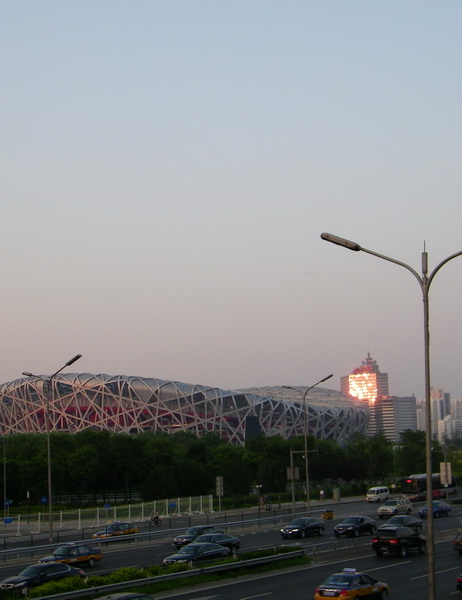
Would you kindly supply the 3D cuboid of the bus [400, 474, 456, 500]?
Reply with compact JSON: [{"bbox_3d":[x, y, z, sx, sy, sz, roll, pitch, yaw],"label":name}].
[{"bbox_3d":[26.023,24.654,134.317,2.500,3.100,11.000,-7,-10,36],"label":"bus"}]

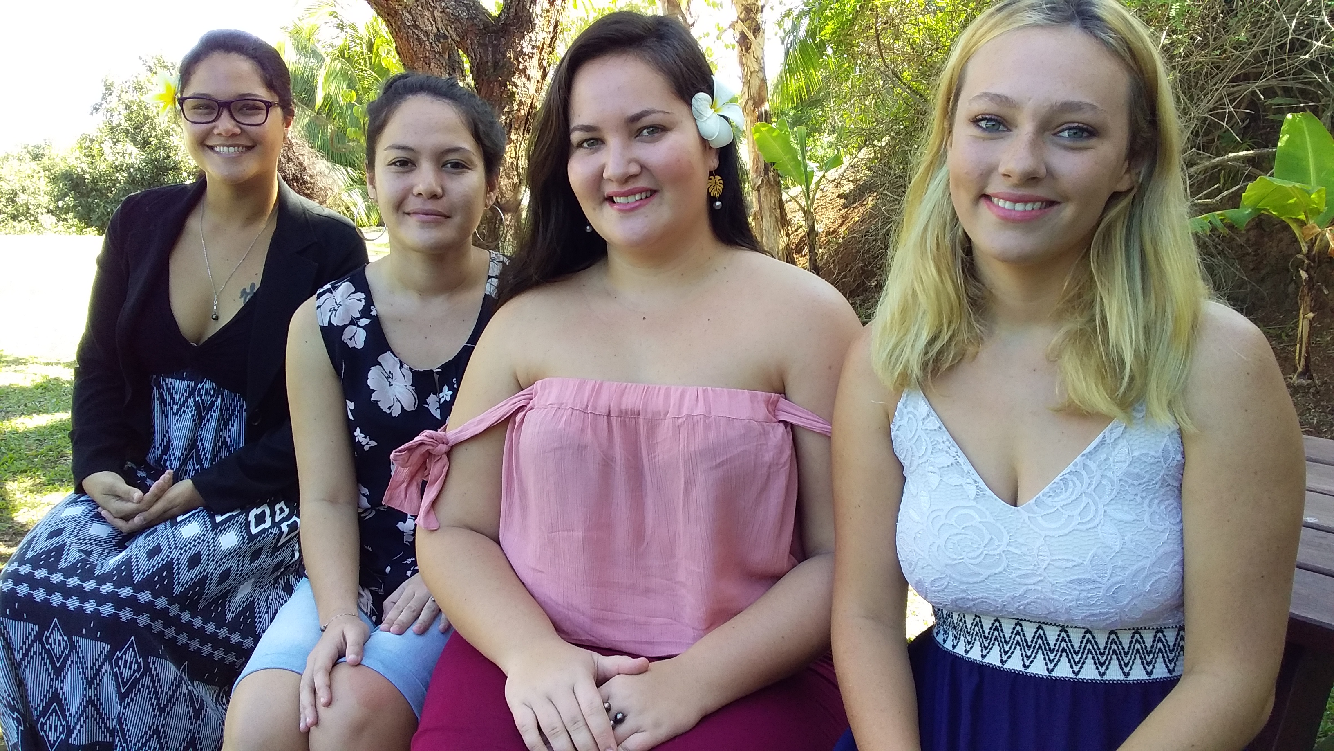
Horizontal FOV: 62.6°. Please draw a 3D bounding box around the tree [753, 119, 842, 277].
[{"bbox_3d":[1.030,-1.350,8.600,0.700,1.280,0.620,0,12,0],"label":"tree"}]

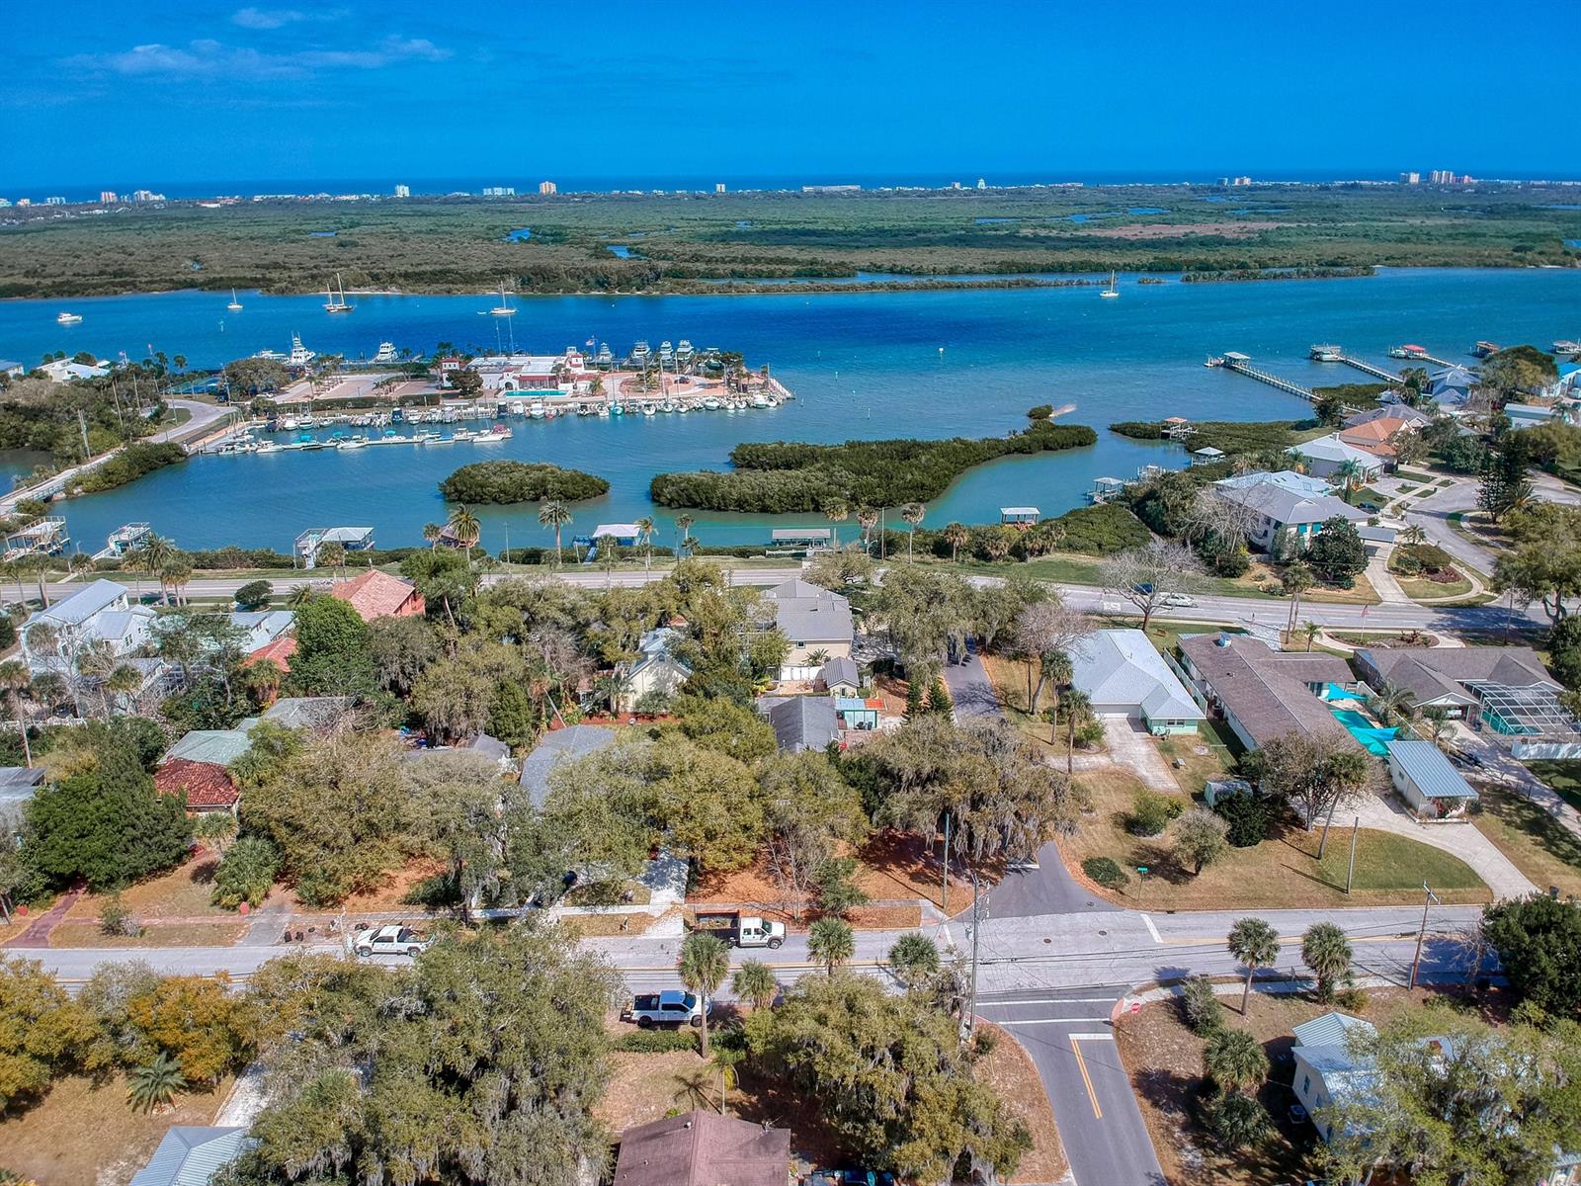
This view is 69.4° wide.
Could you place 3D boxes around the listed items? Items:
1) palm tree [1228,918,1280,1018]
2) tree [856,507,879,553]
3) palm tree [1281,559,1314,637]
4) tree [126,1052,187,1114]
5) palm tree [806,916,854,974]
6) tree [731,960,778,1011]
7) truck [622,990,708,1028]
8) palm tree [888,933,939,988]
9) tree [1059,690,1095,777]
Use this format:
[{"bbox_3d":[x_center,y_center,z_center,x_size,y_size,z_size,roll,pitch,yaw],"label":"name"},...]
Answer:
[{"bbox_3d":[34.217,28.038,85.085,3.830,8.400,3.830,-1,20,0],"label":"palm tree"},{"bbox_3d":[12.678,-10.129,189.491,3.800,8.620,3.800,-1,20,0],"label":"tree"},{"bbox_3d":[67.953,0.999,154.171,4.140,11.210,4.140,-1,20,0],"label":"palm tree"},{"bbox_3d":[-44.113,34.023,79.267,4.230,2.900,4.230,-1,20,0],"label":"tree"},{"bbox_3d":[3.008,28.047,83.414,3.570,10.315,3.570,-1,20,0],"label":"palm tree"},{"bbox_3d":[-2.611,29.961,84.164,3.530,6.220,3.530,-1,20,0],"label":"tree"},{"bbox_3d":[-9.008,31.492,86.499,5.951,1.934,2.083,-1,20,-1],"label":"truck"},{"bbox_3d":[9.153,28.710,83.778,3.850,7.900,3.850,-1,20,0],"label":"palm tree"},{"bbox_3d":[29.623,14.657,119.247,3.500,9.770,3.500,-1,20,0],"label":"tree"}]

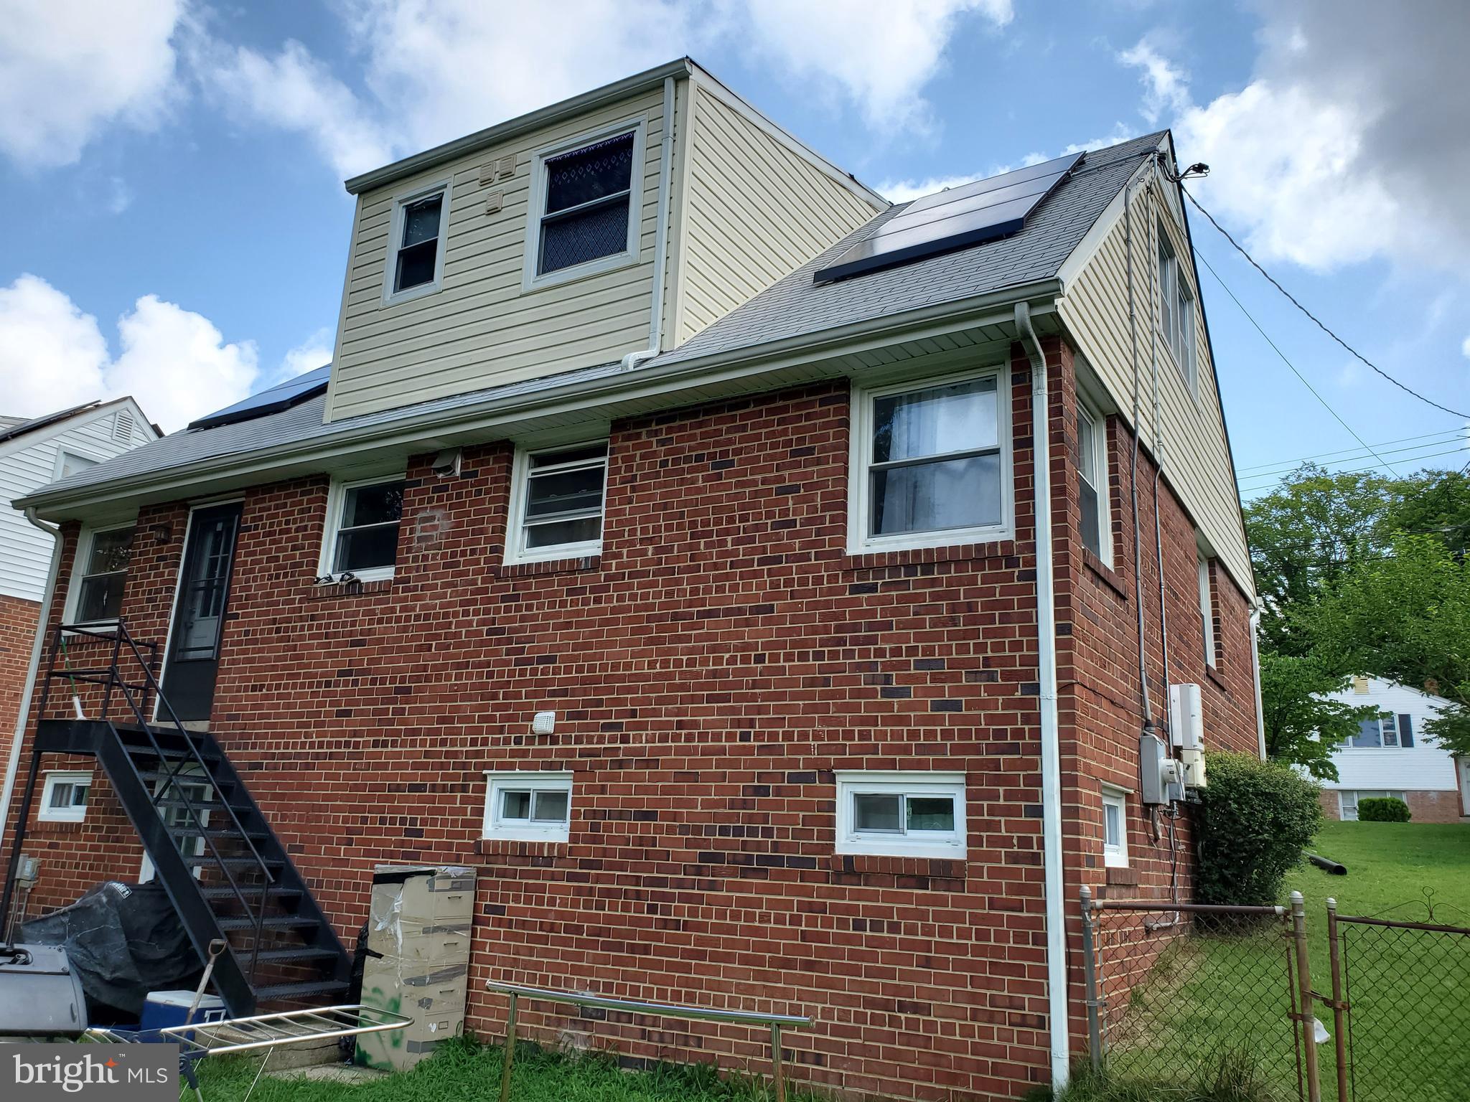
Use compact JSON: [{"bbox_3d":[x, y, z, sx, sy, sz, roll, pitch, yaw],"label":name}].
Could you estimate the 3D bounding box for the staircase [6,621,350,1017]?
[{"bbox_3d":[-4.332,1.979,8.804,3.370,2.910,0.950,-6,-17,30],"label":"staircase"}]

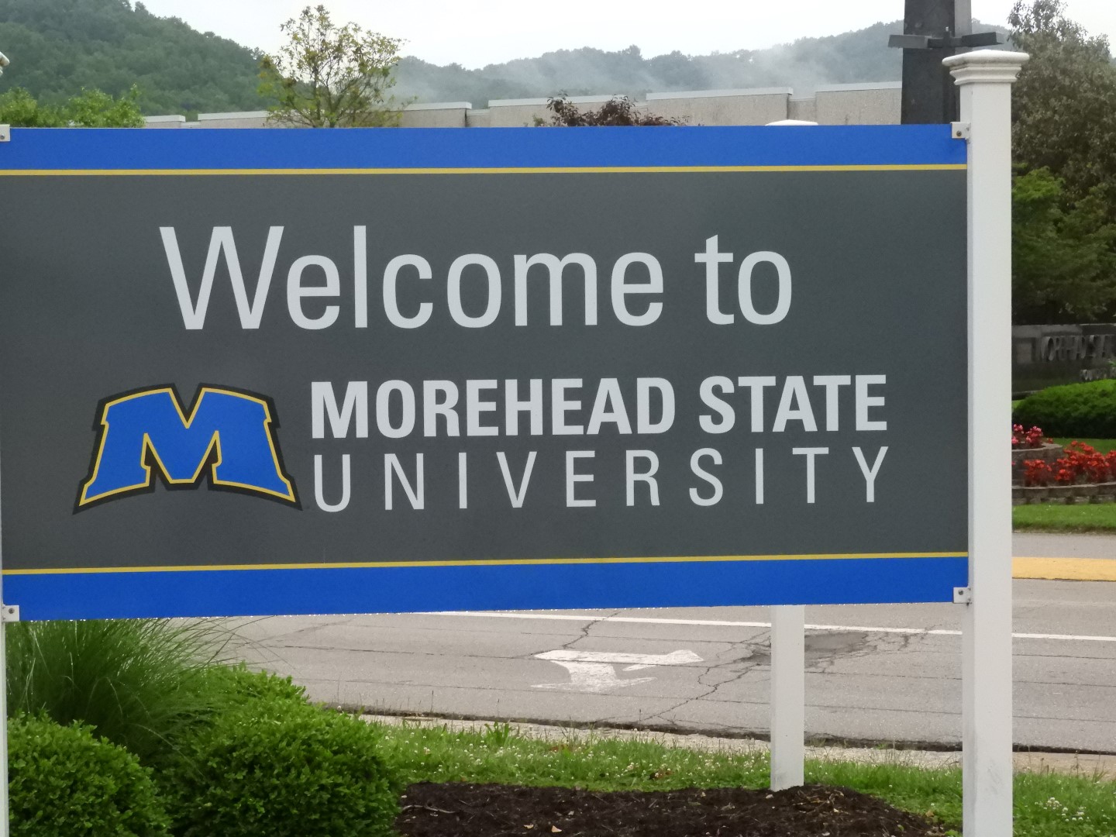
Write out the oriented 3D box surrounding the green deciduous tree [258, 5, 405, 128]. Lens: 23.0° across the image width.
[{"bbox_3d":[-3.771,-3.948,46.152,3.000,6.000,3.000,-1,3,0],"label":"green deciduous tree"}]

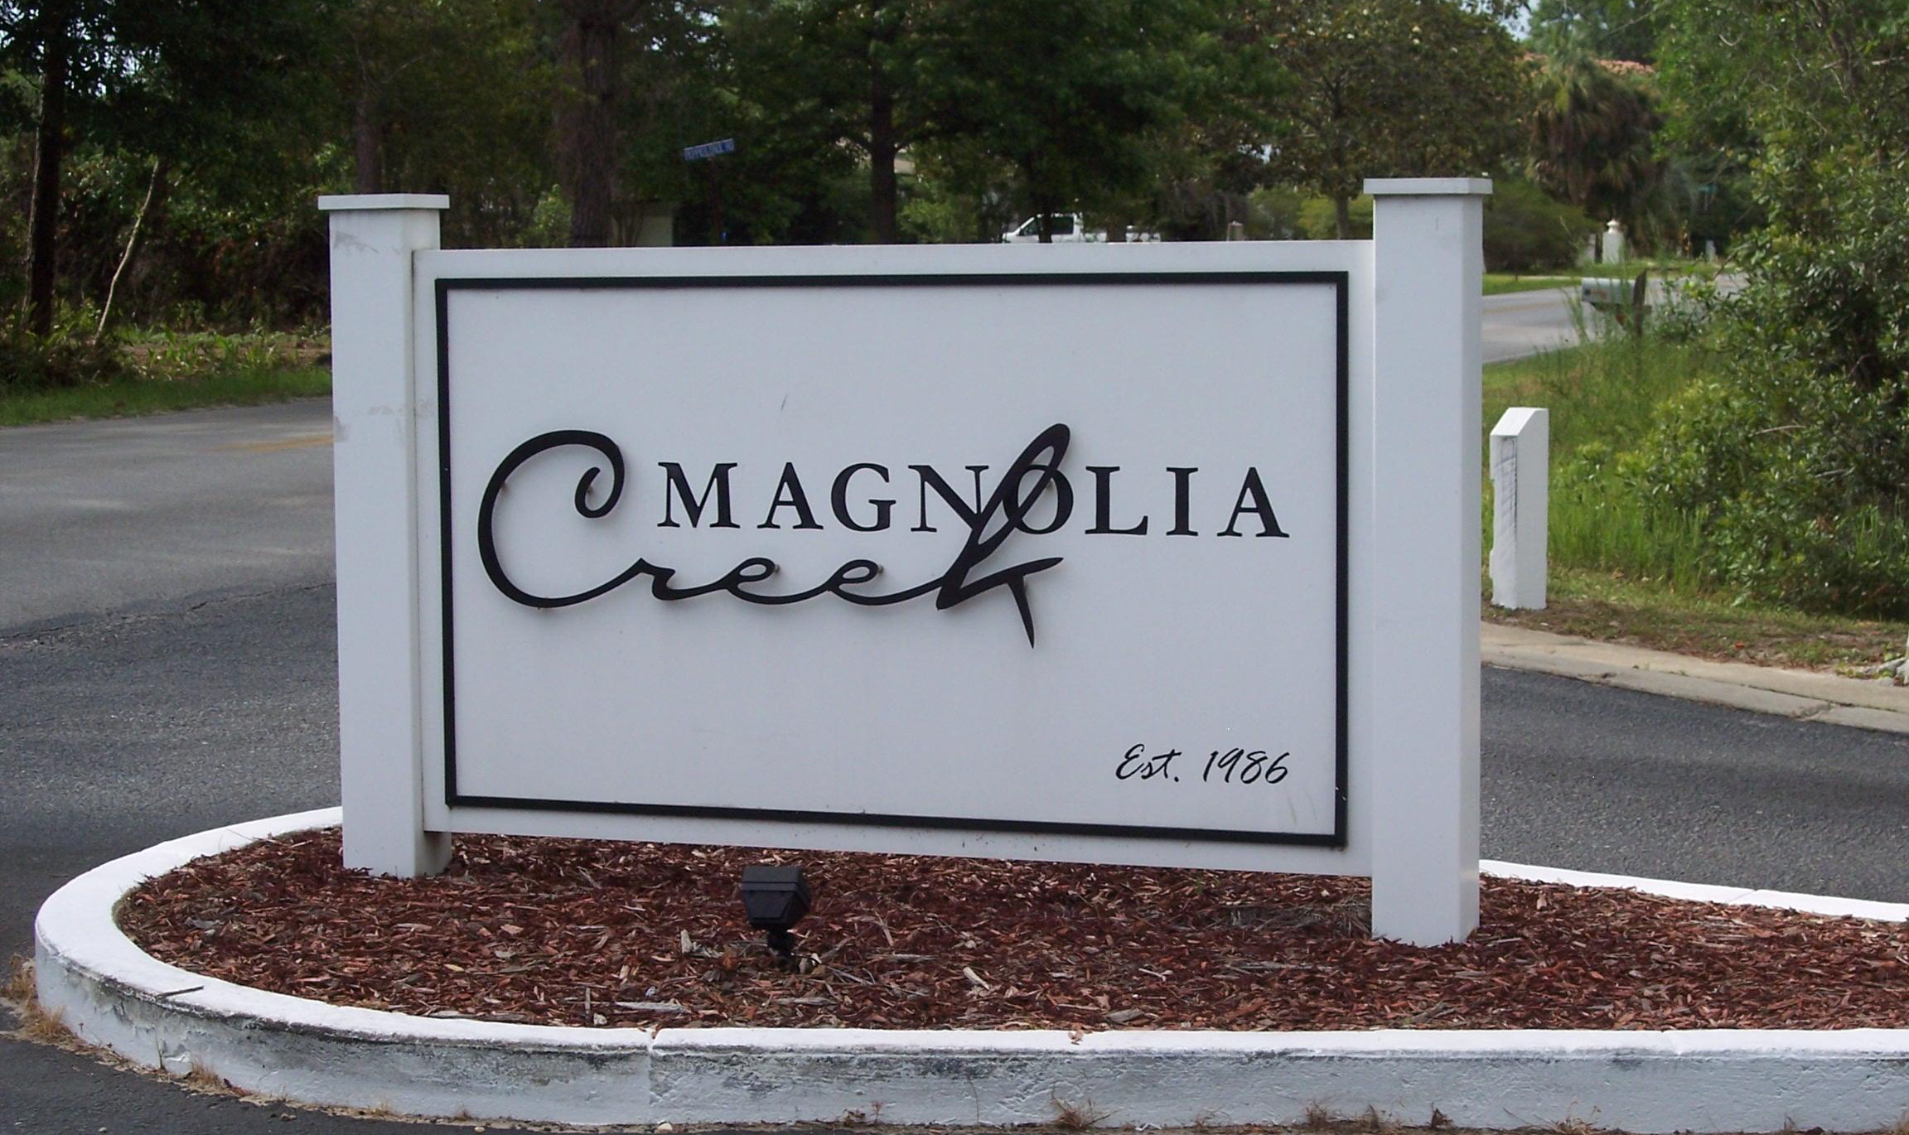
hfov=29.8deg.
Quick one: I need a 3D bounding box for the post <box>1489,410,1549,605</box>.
[{"bbox_3d":[2.428,-0.255,15.400,0.172,0.856,0.172,-3,5,-33],"label":"post"}]

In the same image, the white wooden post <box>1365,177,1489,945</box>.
[{"bbox_3d":[1.018,-0.016,7.732,0.228,1.626,0.228,1,5,19],"label":"white wooden post"}]

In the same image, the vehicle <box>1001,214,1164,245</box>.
[{"bbox_3d":[4.247,-10.940,121.000,5.400,1.850,1.900,0,5,0],"label":"vehicle"}]

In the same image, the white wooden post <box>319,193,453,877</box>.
[{"bbox_3d":[-1.339,-0.075,8.535,0.228,1.609,0.228,1,5,19],"label":"white wooden post"}]

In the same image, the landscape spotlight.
[{"bbox_3d":[-0.376,0.725,7.527,0.115,0.180,0.110,1,5,22],"label":"landscape spotlight"}]

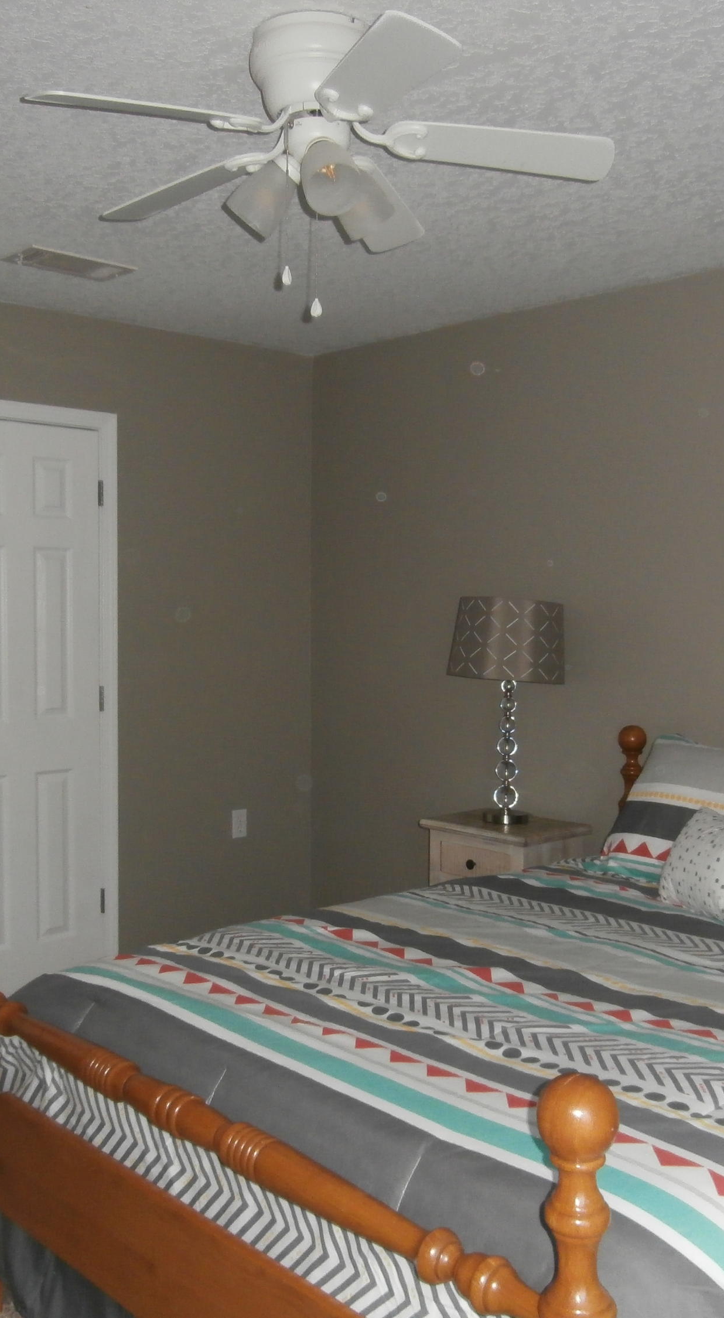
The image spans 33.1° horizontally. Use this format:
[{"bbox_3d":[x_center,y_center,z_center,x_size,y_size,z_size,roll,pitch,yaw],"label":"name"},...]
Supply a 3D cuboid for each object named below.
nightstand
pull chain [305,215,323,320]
[{"bbox_3d":[0.484,0.895,4.122,0.350,0.685,0.465,-3,5,-44],"label":"nightstand"},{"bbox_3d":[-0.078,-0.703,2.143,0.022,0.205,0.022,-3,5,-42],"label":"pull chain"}]

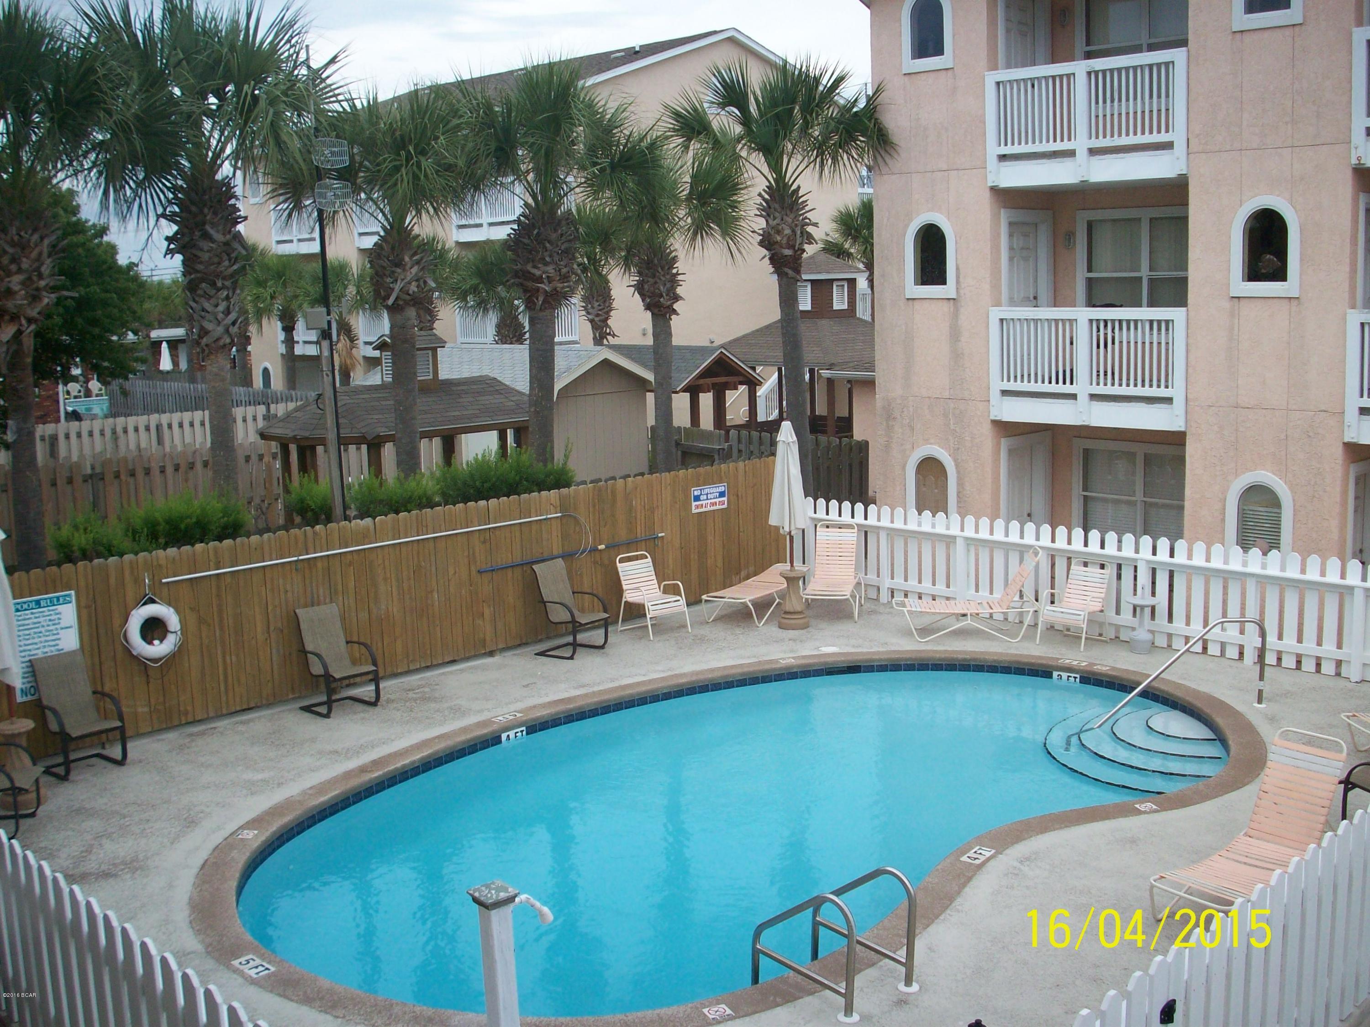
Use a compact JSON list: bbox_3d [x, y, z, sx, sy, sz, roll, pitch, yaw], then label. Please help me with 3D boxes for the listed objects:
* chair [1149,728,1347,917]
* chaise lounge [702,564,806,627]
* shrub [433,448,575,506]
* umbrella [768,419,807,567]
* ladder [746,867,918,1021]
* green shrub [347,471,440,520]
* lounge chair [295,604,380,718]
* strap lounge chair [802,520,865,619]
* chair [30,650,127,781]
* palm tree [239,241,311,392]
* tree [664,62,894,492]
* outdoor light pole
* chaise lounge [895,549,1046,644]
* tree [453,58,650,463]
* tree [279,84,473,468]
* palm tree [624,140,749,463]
[{"bbox_3d":[3.663,2.085,9.462,1.658,1.004,0.620,-10,12,-42],"label":"chair"},{"bbox_3d":[0.968,1.034,18.446,0.620,0.450,1.980,3,11,28],"label":"chaise lounge"},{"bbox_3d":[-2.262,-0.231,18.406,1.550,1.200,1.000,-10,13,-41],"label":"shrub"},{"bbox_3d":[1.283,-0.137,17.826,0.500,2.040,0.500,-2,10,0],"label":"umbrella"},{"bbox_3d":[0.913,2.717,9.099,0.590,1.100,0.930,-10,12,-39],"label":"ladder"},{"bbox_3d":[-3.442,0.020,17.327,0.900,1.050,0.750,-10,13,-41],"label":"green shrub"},{"bbox_3d":[-3.521,1.480,14.794,0.600,1.000,0.750,-11,13,-43],"label":"lounge chair"},{"bbox_3d":[1.850,0.737,18.265,0.620,1.009,1.649,0,9,11],"label":"strap lounge chair"},{"bbox_3d":[-5.582,1.849,13.475,0.740,1.010,0.600,7,13,42],"label":"chair"},{"bbox_3d":[-10.941,-4.782,39.703,2.300,5.000,2.300,-2,10,0],"label":"palm tree"},{"bbox_3d":[1.359,-2.940,21.112,3.300,6.900,3.300,-2,10,0],"label":"tree"},{"bbox_3d":[-3.740,-1.673,16.088,0.420,6.860,0.440,-10,12,-41],"label":"outdoor light pole"},{"bbox_3d":[3.252,0.910,16.897,1.639,1.015,0.620,-1,9,4],"label":"chaise lounge"},{"bbox_3d":[-1.727,-2.415,19.412,2.600,7.100,2.600,-2,9,0],"label":"tree"},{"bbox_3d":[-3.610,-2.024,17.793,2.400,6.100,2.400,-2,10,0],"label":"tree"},{"bbox_3d":[-0.095,-2.333,20.497,2.150,5.700,2.150,-2,10,0],"label":"palm tree"}]

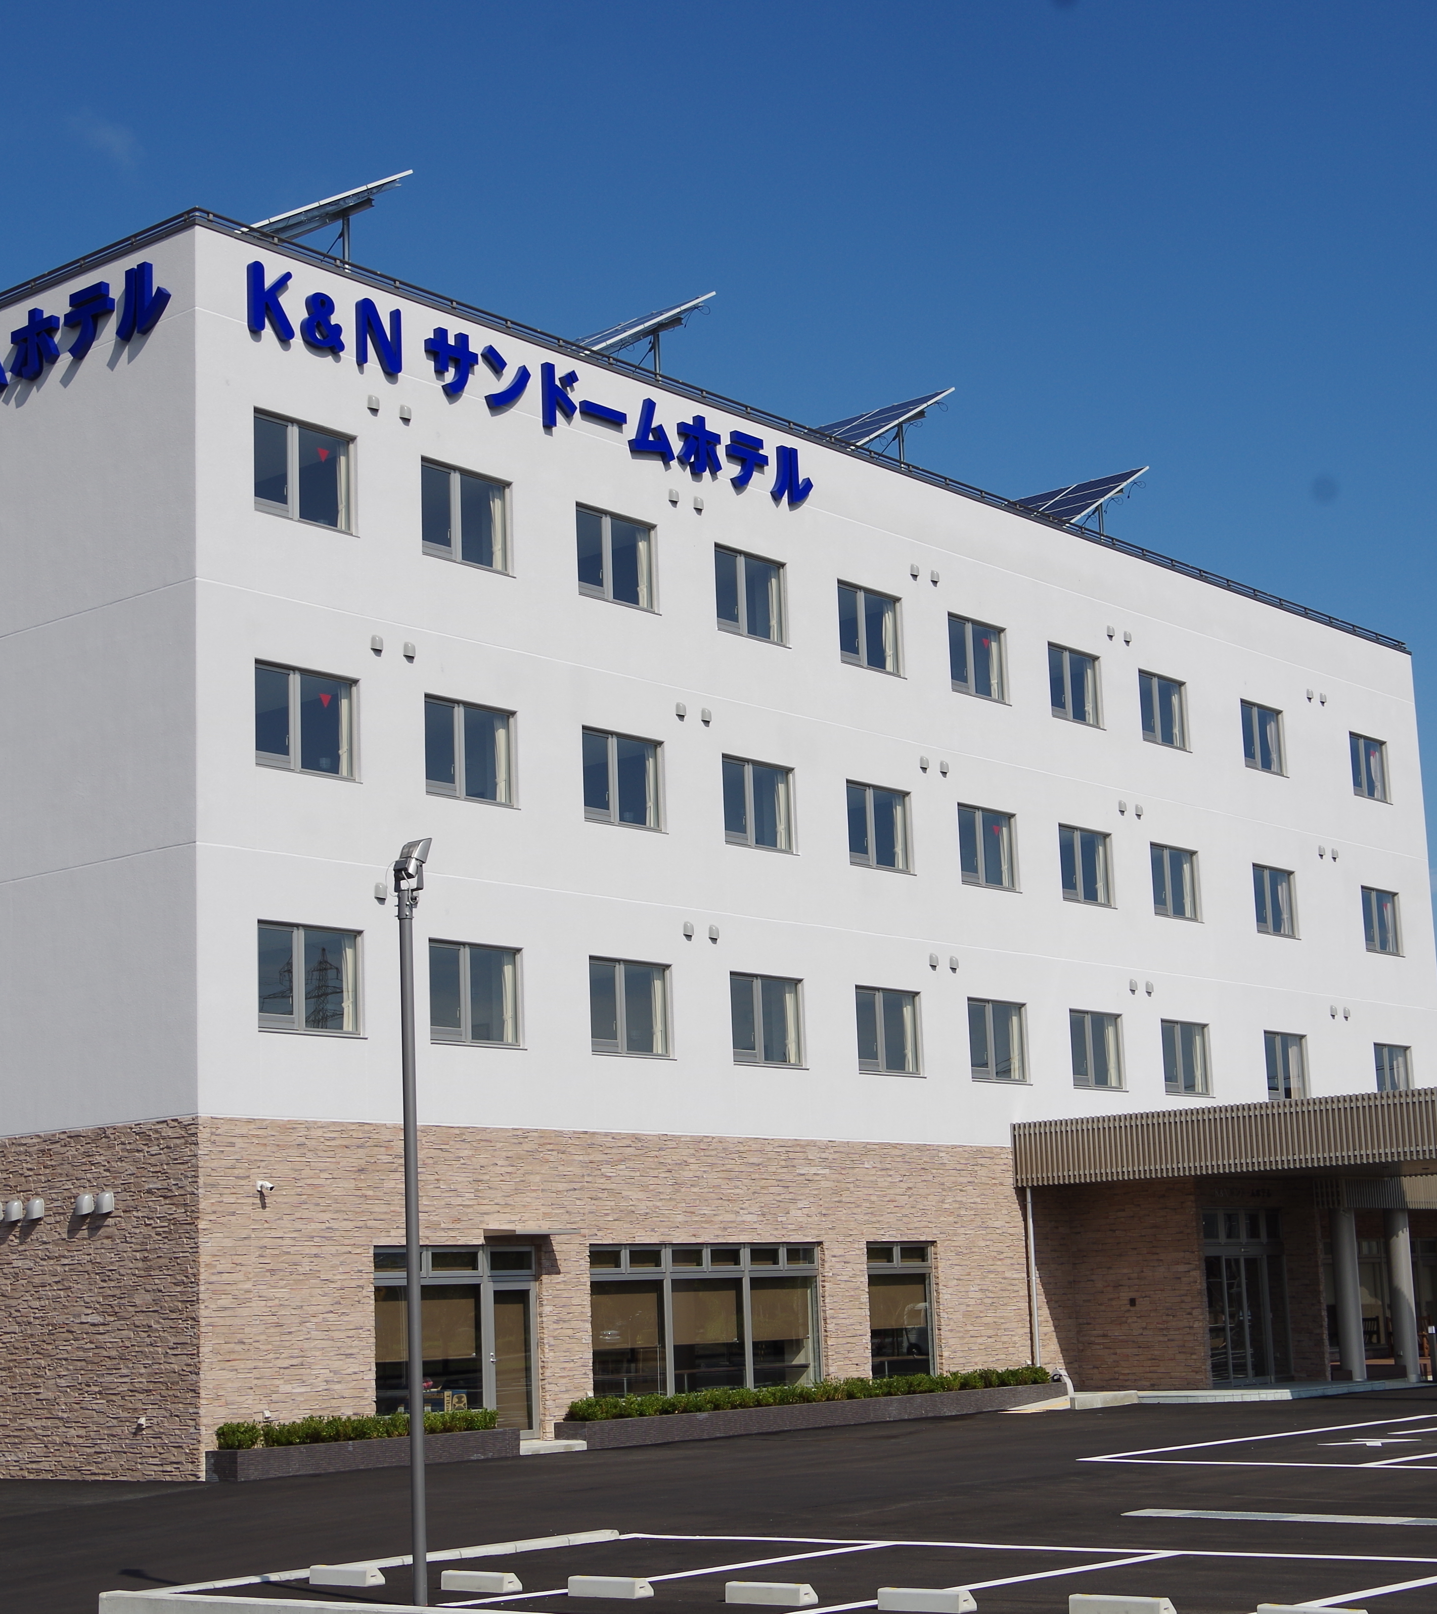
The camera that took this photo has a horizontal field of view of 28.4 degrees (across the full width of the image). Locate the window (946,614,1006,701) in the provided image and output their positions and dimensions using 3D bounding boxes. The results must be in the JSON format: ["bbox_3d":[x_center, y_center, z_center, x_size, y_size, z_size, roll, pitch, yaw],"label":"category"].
[{"bbox_3d":[4.215,-2.395,46.724,0.150,1.280,1.650,-11,-13,38],"label":"window"}]

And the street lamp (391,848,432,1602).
[{"bbox_3d":[-1.862,2.535,17.667,0.260,4.770,0.260,2,-11,-20],"label":"street lamp"}]

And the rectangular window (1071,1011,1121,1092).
[{"bbox_3d":[6.315,4.126,47.657,0.150,1.291,1.673,-11,-13,38],"label":"rectangular window"}]

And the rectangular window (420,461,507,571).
[{"bbox_3d":[-3.402,-3.797,37.588,0.150,1.280,1.650,-11,-13,38],"label":"rectangular window"}]

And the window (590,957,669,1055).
[{"bbox_3d":[-1.236,2.770,39.143,0.130,1.290,1.700,-10,-13,38],"label":"window"}]

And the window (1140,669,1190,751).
[{"bbox_3d":[8.104,-1.759,51.892,0.130,1.290,1.700,-10,-13,38],"label":"window"}]

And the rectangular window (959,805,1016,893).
[{"bbox_3d":[4.336,0.680,46.004,0.150,1.291,1.673,-11,-13,38],"label":"rectangular window"}]

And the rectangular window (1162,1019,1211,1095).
[{"bbox_3d":[8.346,4.513,50.751,0.130,1.290,1.700,-10,-13,38],"label":"rectangular window"}]

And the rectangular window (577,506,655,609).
[{"bbox_3d":[-1.489,-3.445,39.883,0.150,1.280,1.650,-11,-13,38],"label":"rectangular window"}]

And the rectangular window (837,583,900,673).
[{"bbox_3d":[2.320,-2.744,44.451,0.150,1.280,1.650,-11,-13,38],"label":"rectangular window"}]

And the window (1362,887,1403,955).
[{"bbox_3d":[13.431,2.321,57.628,0.130,1.290,1.700,-10,-13,38],"label":"window"}]

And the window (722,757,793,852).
[{"bbox_3d":[0.561,-0.005,41.466,0.150,1.291,1.673,-11,-13,38],"label":"window"}]

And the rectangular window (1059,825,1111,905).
[{"bbox_3d":[6.219,1.055,48.406,0.150,1.280,1.650,-11,-13,38],"label":"rectangular window"}]

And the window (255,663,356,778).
[{"bbox_3d":[-5.117,-1.054,35.160,0.130,1.290,1.700,-10,-13,38],"label":"window"}]

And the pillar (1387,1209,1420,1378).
[{"bbox_3d":[12.706,9.016,52.567,0.434,3.186,0.434,-11,-13,38],"label":"pillar"}]

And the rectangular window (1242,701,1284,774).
[{"bbox_3d":[10.312,-1.273,54.037,0.150,1.280,1.650,-11,-13,38],"label":"rectangular window"}]

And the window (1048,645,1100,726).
[{"bbox_3d":[6.198,-2.106,49.583,0.130,1.290,1.700,-10,-13,38],"label":"window"}]

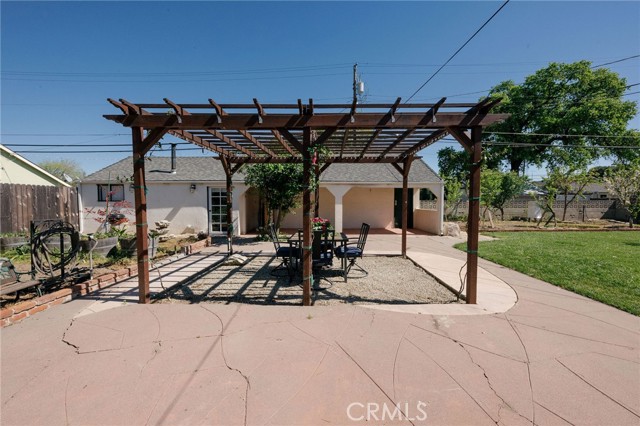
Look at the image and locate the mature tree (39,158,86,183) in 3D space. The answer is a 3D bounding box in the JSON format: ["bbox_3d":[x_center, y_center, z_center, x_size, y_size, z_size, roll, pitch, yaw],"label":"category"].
[{"bbox_3d":[-24.631,-2.475,24.786,4.800,5.600,4.800,0,3,1],"label":"mature tree"}]

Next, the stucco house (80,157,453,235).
[{"bbox_3d":[-2.411,-0.957,12.607,14.800,3.650,5.200,0,3,1],"label":"stucco house"}]

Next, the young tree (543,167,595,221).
[{"bbox_3d":[16.683,-1.281,16.711,2.800,3.660,2.700,0,3,1],"label":"young tree"}]

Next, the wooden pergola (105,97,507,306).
[{"bbox_3d":[-0.176,-0.163,4.951,5.480,2.750,3.800,0,3,1],"label":"wooden pergola"}]

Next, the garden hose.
[{"bbox_3d":[-4.517,0.651,4.272,0.580,0.920,0.220,-1,3,-19],"label":"garden hose"}]

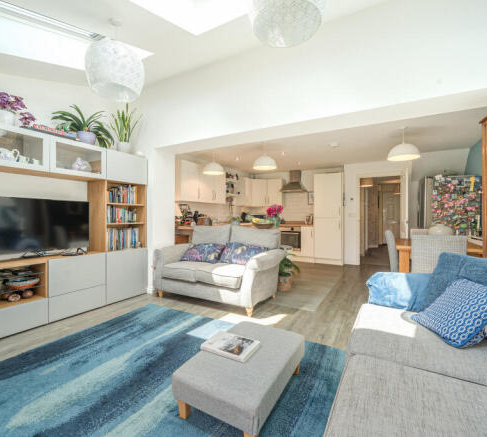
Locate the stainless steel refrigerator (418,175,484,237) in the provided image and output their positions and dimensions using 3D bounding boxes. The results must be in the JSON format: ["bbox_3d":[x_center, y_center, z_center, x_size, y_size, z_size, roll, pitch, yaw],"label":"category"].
[{"bbox_3d":[3.505,0.199,4.072,0.760,1.790,0.780,0,0,29],"label":"stainless steel refrigerator"}]

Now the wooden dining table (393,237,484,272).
[{"bbox_3d":[2.501,0.714,3.165,0.880,0.750,1.250,0,0,29],"label":"wooden dining table"}]

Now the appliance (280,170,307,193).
[{"bbox_3d":[1.353,-0.981,6.359,0.600,0.640,0.480,0,0,29],"label":"appliance"}]

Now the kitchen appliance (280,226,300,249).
[{"bbox_3d":[1.305,0.494,6.294,0.600,0.580,0.550,0,0,29],"label":"kitchen appliance"}]

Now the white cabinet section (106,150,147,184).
[{"bbox_3d":[-1.747,-0.680,3.354,0.420,0.385,0.588,0,0,32],"label":"white cabinet section"}]

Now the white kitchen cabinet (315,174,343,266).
[{"bbox_3d":[2.151,0.009,5.860,0.640,2.160,0.600,0,0,29],"label":"white kitchen cabinet"}]

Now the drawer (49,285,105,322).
[{"bbox_3d":[-2.069,0.975,2.860,0.420,0.274,0.588,0,0,32],"label":"drawer"}]

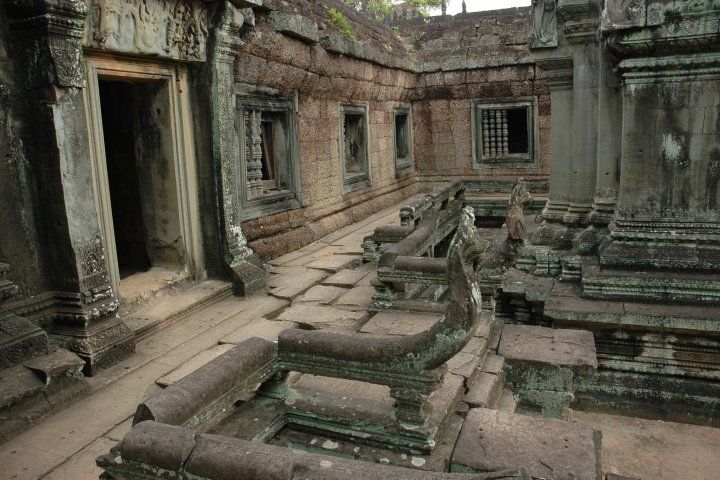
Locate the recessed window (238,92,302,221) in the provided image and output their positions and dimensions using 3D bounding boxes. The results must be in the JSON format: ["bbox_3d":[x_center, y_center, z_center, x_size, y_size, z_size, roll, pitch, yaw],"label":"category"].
[{"bbox_3d":[-1.326,-1.204,7.569,0.300,1.636,1.645,2,12,21],"label":"recessed window"}]

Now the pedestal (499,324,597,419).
[{"bbox_3d":[1.454,1.014,4.230,0.676,0.437,0.685,2,12,21],"label":"pedestal"}]

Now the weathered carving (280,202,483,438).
[{"bbox_3d":[0.101,0.433,3.156,1.213,1.254,0.363,2,12,21],"label":"weathered carving"}]

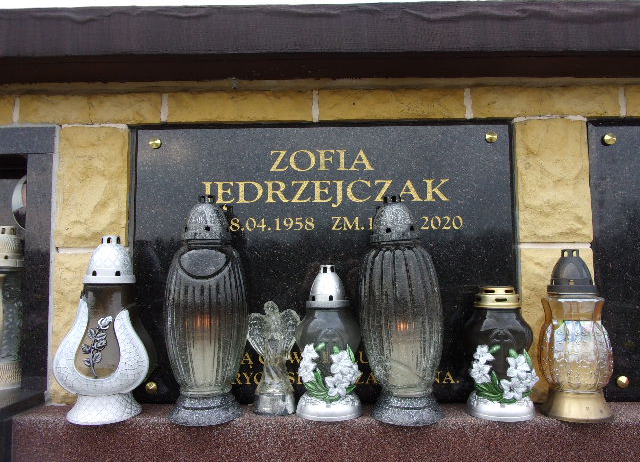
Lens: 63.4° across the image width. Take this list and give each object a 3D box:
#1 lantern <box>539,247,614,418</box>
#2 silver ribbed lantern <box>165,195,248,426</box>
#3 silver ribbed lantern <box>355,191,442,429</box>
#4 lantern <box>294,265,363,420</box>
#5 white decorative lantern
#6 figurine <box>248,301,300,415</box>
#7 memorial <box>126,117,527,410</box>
[{"bbox_3d":[0.389,0.153,0.789,0.102,0.248,0.102,-1,-5,0],"label":"lantern"},{"bbox_3d":[-0.178,0.115,0.812,0.125,0.338,0.125,0,-5,-7],"label":"silver ribbed lantern"},{"bbox_3d":[0.128,0.114,0.797,0.125,0.333,0.125,-1,-5,0],"label":"silver ribbed lantern"},{"bbox_3d":[0.014,0.169,0.812,0.101,0.229,0.102,-1,-5,0],"label":"lantern"},{"bbox_3d":[-0.333,0.147,0.800,0.143,0.276,0.133,0,-5,-8],"label":"white decorative lantern"},{"bbox_3d":[-0.074,0.201,0.838,0.083,0.169,0.073,0,-5,-3],"label":"figurine"},{"bbox_3d":[0.005,0.054,0.899,0.644,0.471,0.030,-1,-5,1],"label":"memorial"}]

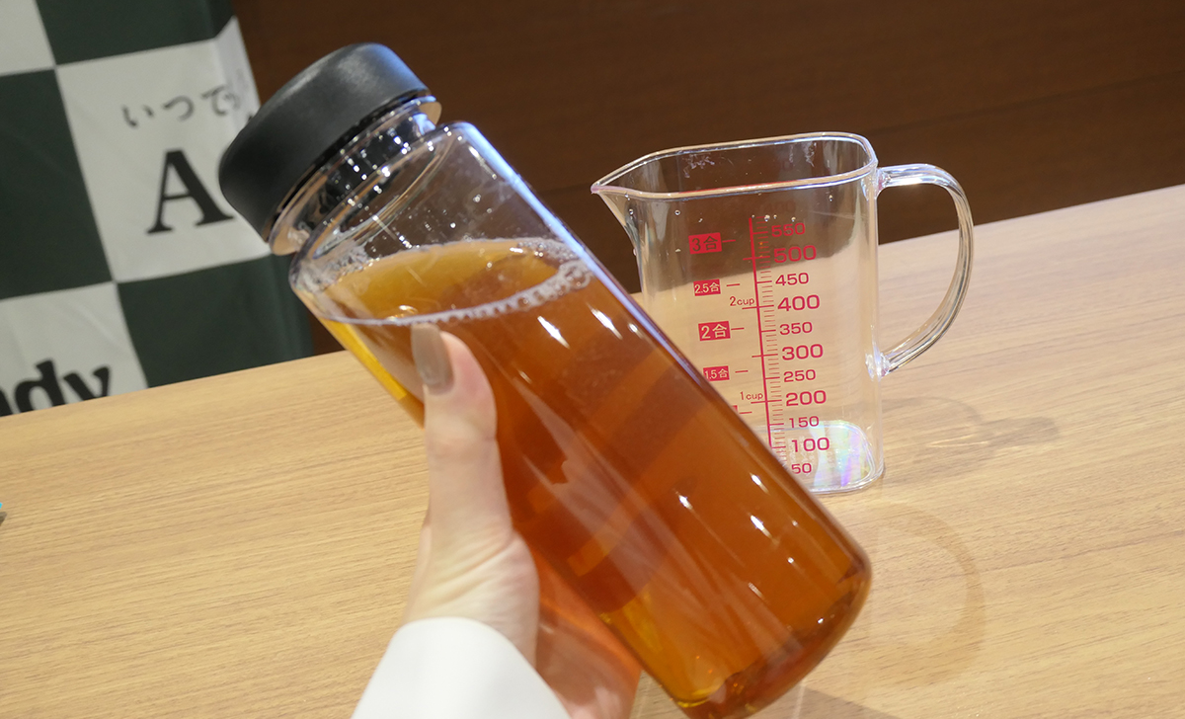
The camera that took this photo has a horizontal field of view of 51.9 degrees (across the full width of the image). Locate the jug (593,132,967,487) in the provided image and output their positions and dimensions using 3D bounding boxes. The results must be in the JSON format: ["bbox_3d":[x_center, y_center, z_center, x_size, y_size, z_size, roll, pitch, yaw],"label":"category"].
[{"bbox_3d":[0.081,-0.017,0.495,0.145,0.132,0.067,-6,24,6],"label":"jug"}]

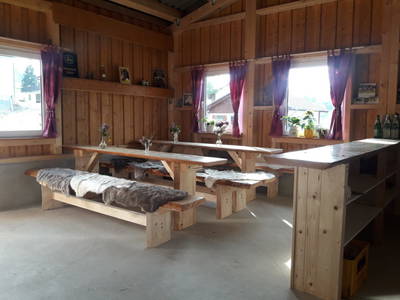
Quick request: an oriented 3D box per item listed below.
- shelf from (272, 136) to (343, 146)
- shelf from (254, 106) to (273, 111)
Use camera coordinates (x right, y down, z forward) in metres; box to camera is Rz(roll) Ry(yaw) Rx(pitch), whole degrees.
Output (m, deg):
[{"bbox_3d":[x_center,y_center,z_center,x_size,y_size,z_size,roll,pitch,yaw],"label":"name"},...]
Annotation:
[{"bbox_3d":[1.572,-0.134,4.707,1.034,0.069,0.191,5,7,40],"label":"shelf"},{"bbox_3d":[1.029,-0.656,5.079,0.318,0.060,0.133,5,7,40],"label":"shelf"}]

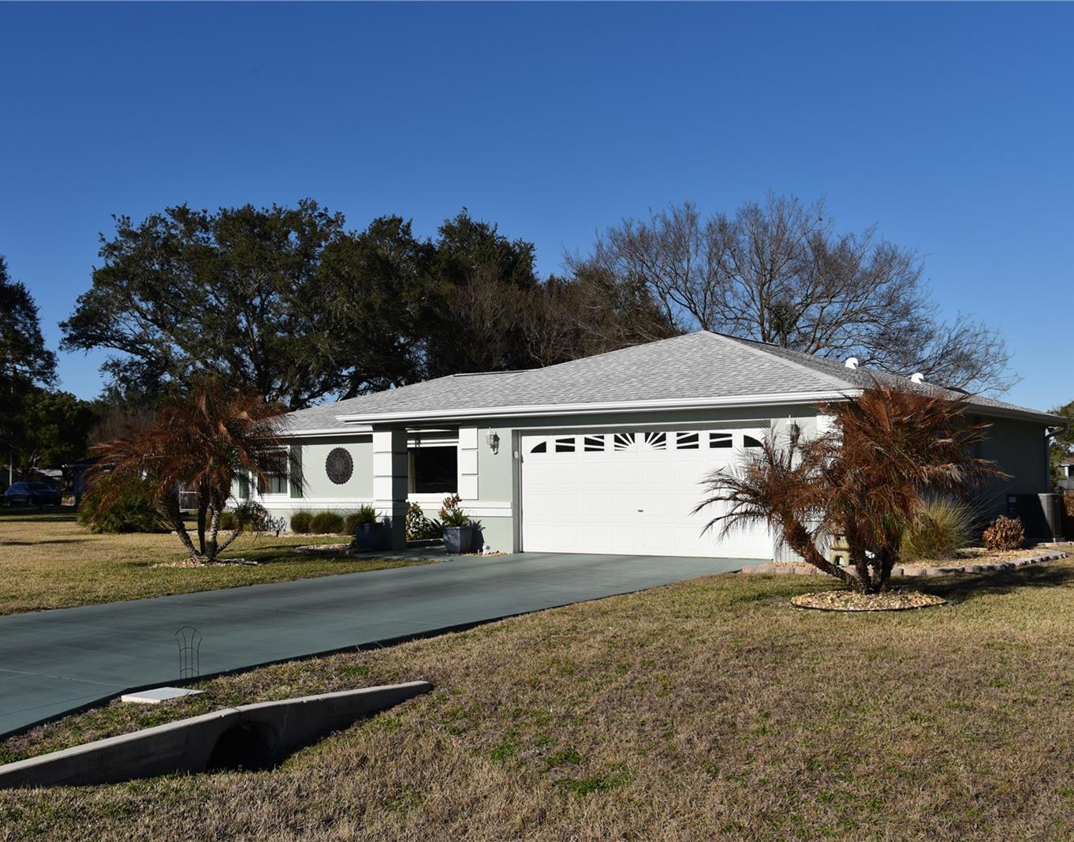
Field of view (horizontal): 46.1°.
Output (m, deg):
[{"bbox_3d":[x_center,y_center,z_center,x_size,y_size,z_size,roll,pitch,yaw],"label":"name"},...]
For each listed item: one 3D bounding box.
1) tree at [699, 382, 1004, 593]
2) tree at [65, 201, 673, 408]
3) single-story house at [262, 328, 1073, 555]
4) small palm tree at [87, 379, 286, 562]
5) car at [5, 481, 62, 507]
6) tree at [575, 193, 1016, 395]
[{"bbox_3d":[4.031,0.856,16.200,3.783,2.683,3.400,-1,-3,14],"label":"tree"},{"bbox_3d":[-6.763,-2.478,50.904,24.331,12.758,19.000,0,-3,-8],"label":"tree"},{"bbox_3d":[1.636,0.508,29.507,17.450,4.400,14.350,-2,-3,34],"label":"single-story house"},{"bbox_3d":[-6.416,0.909,23.100,3.513,3.348,3.400,0,-3,-16],"label":"small palm tree"},{"bbox_3d":[-30.712,4.454,77.000,4.600,1.530,1.850,-3,-3,40],"label":"car"},{"bbox_3d":[9.876,-2.549,47.902,16.459,12.174,15.000,-1,-3,12],"label":"tree"}]

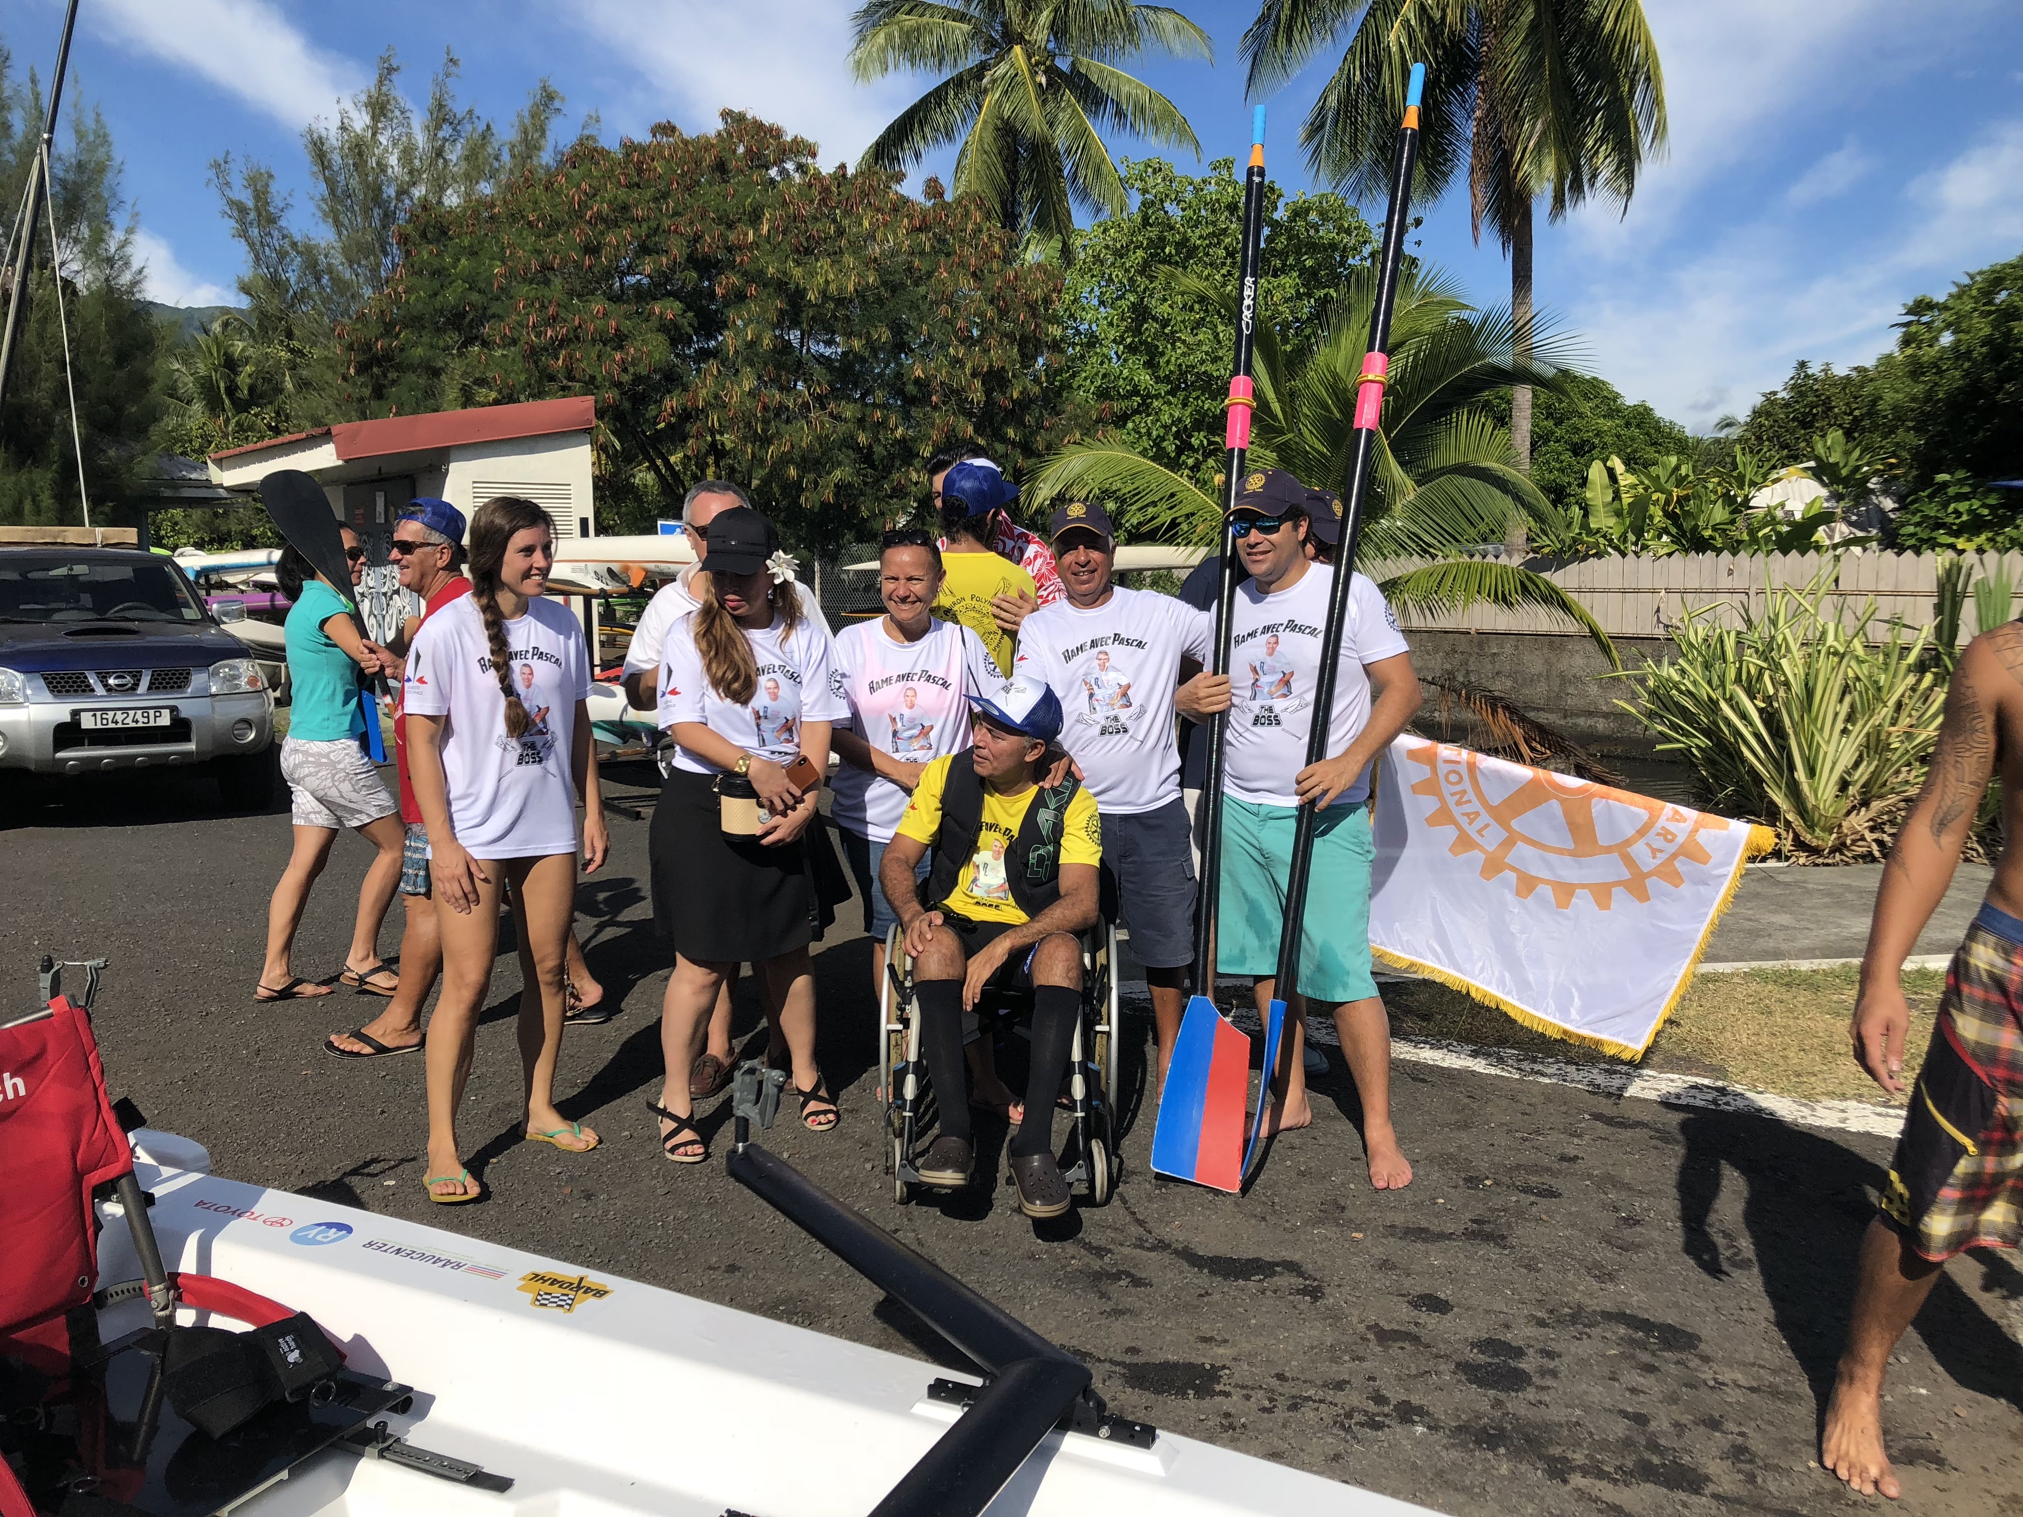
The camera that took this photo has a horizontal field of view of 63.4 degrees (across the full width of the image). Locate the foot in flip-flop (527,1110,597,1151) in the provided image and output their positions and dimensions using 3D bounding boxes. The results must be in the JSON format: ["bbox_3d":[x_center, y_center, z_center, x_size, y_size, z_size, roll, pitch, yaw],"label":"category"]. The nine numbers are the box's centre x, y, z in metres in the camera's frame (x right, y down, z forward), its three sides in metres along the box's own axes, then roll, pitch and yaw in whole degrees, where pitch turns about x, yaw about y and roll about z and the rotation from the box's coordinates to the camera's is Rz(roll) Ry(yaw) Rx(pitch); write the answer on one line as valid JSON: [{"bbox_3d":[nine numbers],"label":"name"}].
[{"bbox_3d":[-1.198,0.977,4.382,0.238,0.092,0.088,3,8,29],"label":"foot in flip-flop"}]

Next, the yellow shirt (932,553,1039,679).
[{"bbox_3d":[-0.109,-0.282,5.000,0.520,0.700,0.270,0,7,9],"label":"yellow shirt"}]

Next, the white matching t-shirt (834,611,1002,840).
[{"bbox_3d":[-0.264,-0.087,4.600,0.500,0.650,0.270,-1,7,-4],"label":"white matching t-shirt"}]

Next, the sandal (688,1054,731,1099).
[{"bbox_3d":[-0.902,0.925,4.919,0.105,0.110,0.285,0,7,9],"label":"sandal"}]

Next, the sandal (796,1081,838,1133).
[{"bbox_3d":[-0.561,0.961,4.614,0.095,0.100,0.240,-3,7,-19],"label":"sandal"}]

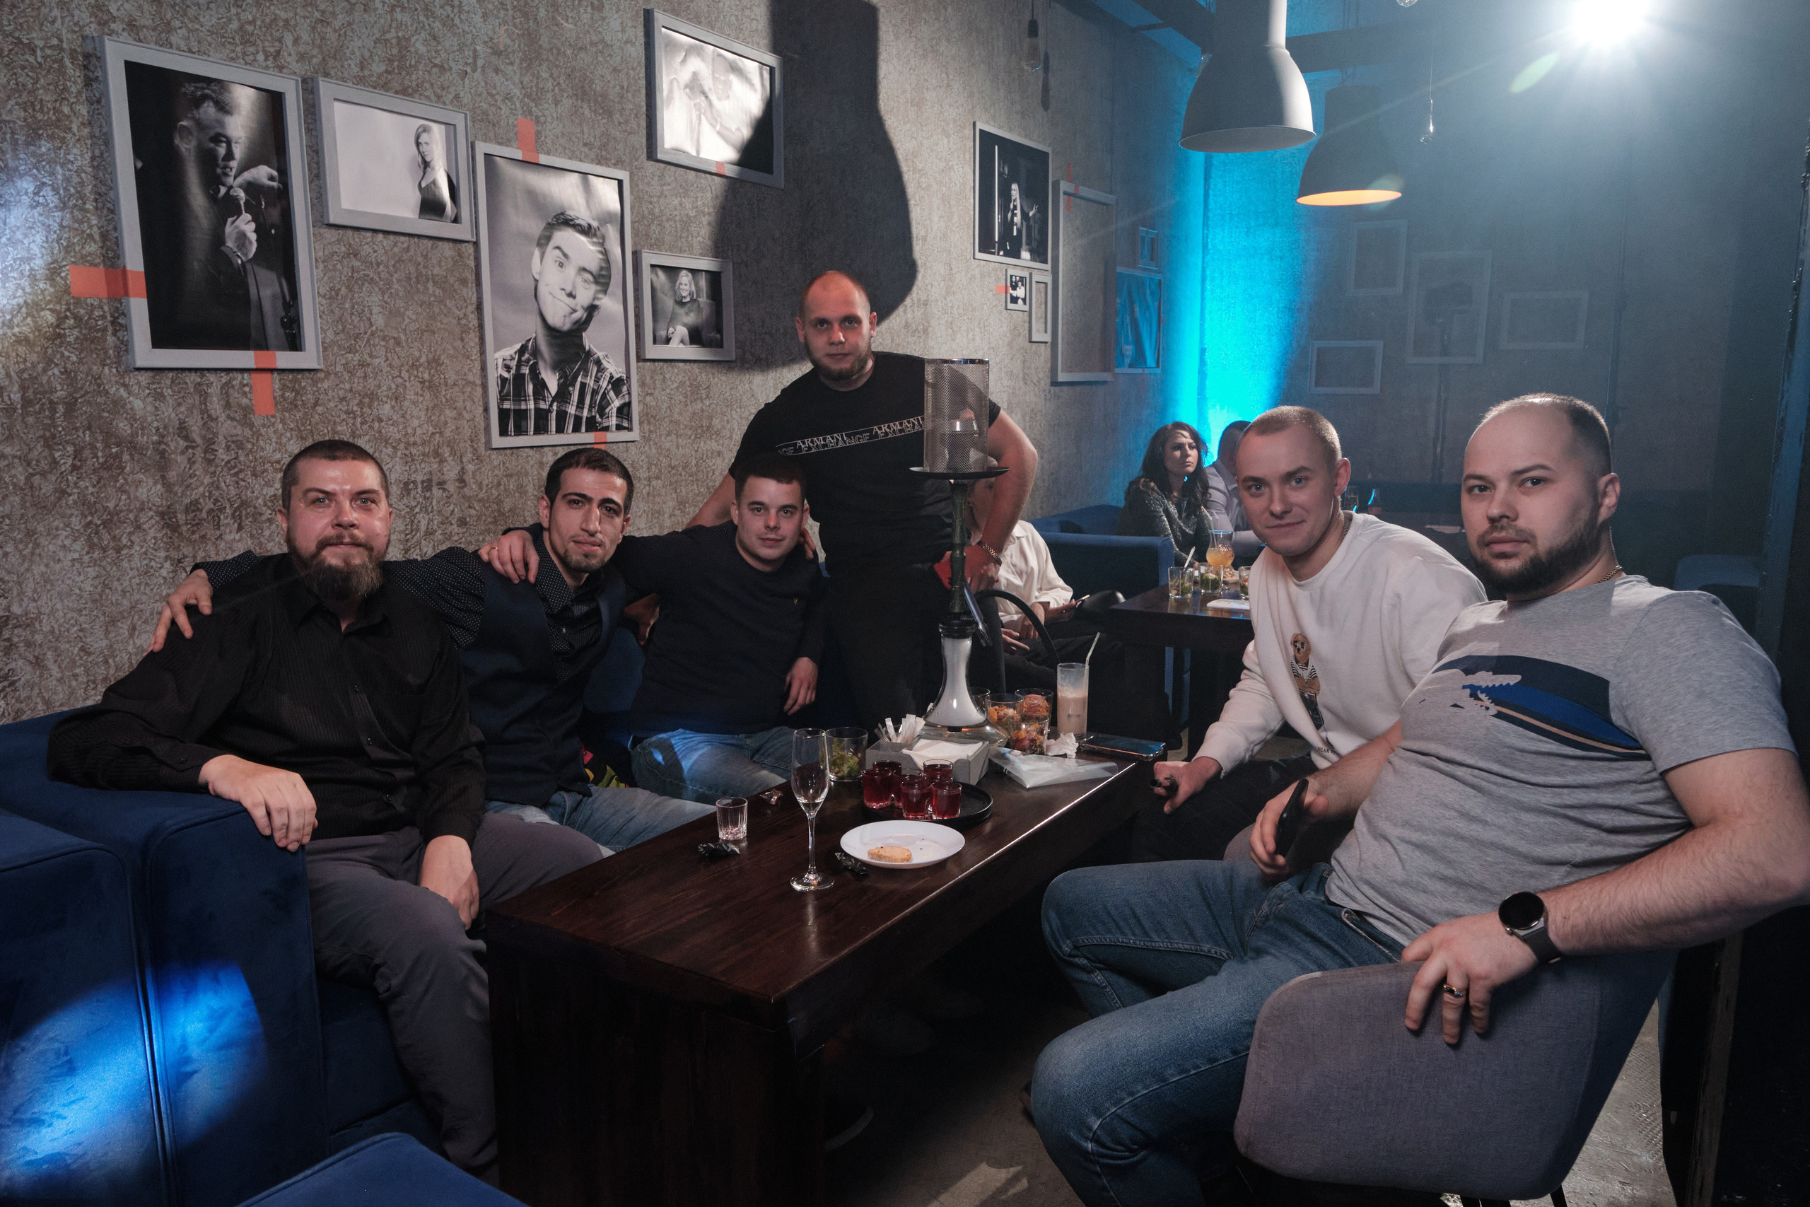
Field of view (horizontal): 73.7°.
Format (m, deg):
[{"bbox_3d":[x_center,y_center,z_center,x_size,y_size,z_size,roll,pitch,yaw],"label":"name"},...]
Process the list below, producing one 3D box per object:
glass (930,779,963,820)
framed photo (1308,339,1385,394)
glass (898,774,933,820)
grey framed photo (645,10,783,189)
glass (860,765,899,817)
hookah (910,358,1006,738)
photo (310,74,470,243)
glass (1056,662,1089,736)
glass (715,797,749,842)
[{"bbox_3d":[0.072,0.335,2.054,0.051,0.059,0.051,0,10,0],"label":"glass"},{"bbox_3d":[2.281,-1.212,6.209,0.342,0.267,0.028,7,12,32],"label":"framed photo"},{"bbox_3d":[0.020,0.332,2.053,0.051,0.059,0.051,7,12,33],"label":"glass"},{"bbox_3d":[-0.504,-1.354,3.287,0.028,0.361,0.515,7,12,32],"label":"grey framed photo"},{"bbox_3d":[-0.046,0.324,2.101,0.051,0.059,0.051,7,12,33],"label":"glass"},{"bbox_3d":[0.106,-0.093,2.431,0.205,0.780,0.205,0,10,0],"label":"hookah"},{"bbox_3d":[-1.053,-0.907,2.508,0.028,0.271,0.344,7,12,32],"label":"photo"},{"bbox_3d":[0.359,0.205,2.580,0.067,0.142,0.067,0,10,0],"label":"glass"},{"bbox_3d":[-0.282,0.354,1.977,0.051,0.059,0.051,0,10,0],"label":"glass"}]

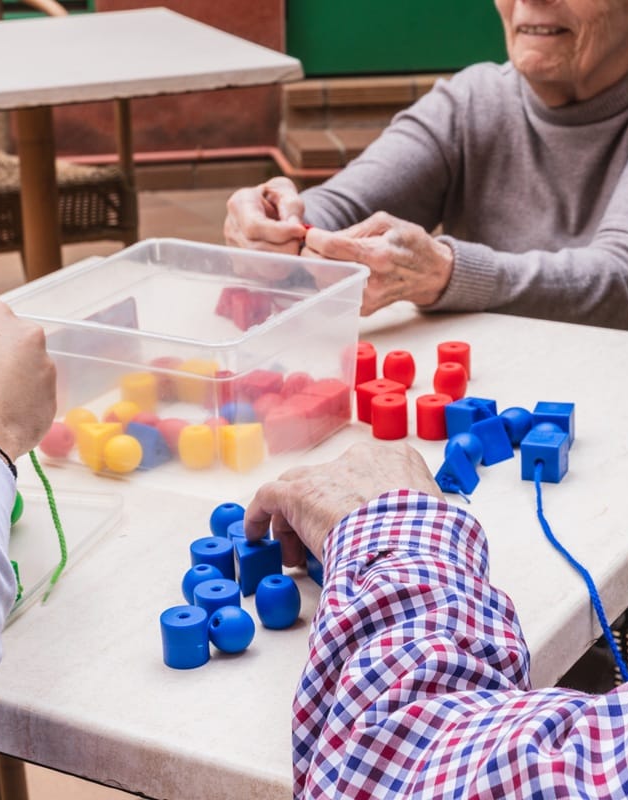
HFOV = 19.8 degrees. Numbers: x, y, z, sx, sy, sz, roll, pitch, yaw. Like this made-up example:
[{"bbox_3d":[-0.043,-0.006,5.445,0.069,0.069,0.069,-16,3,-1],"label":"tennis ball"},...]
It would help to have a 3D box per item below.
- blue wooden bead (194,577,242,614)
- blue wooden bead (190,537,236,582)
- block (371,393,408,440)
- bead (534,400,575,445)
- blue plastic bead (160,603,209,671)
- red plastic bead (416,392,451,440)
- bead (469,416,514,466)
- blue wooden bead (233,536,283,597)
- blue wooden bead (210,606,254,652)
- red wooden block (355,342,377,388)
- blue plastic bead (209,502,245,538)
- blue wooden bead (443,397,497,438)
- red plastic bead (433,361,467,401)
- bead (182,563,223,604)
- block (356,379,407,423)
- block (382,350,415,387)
[{"bbox_3d":[-0.053,0.117,0.996,0.026,0.025,0.026,-2,20,0],"label":"blue wooden bead"},{"bbox_3d":[-0.065,0.107,1.164,0.028,0.028,0.028,-2,19,0],"label":"blue wooden bead"},{"bbox_3d":[0.054,0.012,1.280,0.026,0.026,0.026,-2,20,0],"label":"block"},{"bbox_3d":[0.184,0.021,1.381,0.028,0.028,0.028,3,20,15],"label":"bead"},{"bbox_3d":[-0.069,0.128,0.967,0.026,0.025,0.026,-2,20,0],"label":"blue plastic bead"},{"bbox_3d":[0.095,0.014,1.411,0.028,0.028,0.028,-2,19,0],"label":"red plastic bead"},{"bbox_3d":[0.118,0.027,1.232,0.026,0.026,0.029,-17,25,-36],"label":"bead"},{"bbox_3d":[-0.042,0.106,1.165,0.034,0.028,0.029,-19,26,-40],"label":"blue wooden bead"},{"bbox_3d":[-0.044,0.124,0.974,0.026,0.025,0.026,-2,20,0],"label":"blue wooden bead"},{"bbox_3d":[0.040,-0.026,1.530,0.028,0.028,0.028,-2,19,0],"label":"red wooden block"},{"bbox_3d":[-0.052,0.076,1.111,0.026,0.025,0.026,-2,20,0],"label":"blue plastic bead"},{"bbox_3d":[0.111,0.015,1.269,0.025,0.025,0.025,15,26,39],"label":"blue wooden bead"},{"bbox_3d":[0.113,-0.015,1.490,0.028,0.028,0.028,-2,19,0],"label":"red plastic bead"},{"bbox_3d":[-0.069,0.118,1.135,0.028,0.028,0.028,-2,19,0],"label":"bead"},{"bbox_3d":[0.054,0.003,1.447,0.028,0.028,0.028,-17,24,-36],"label":"block"},{"bbox_3d":[0.072,-0.025,1.524,0.028,0.028,0.028,-2,19,0],"label":"block"}]

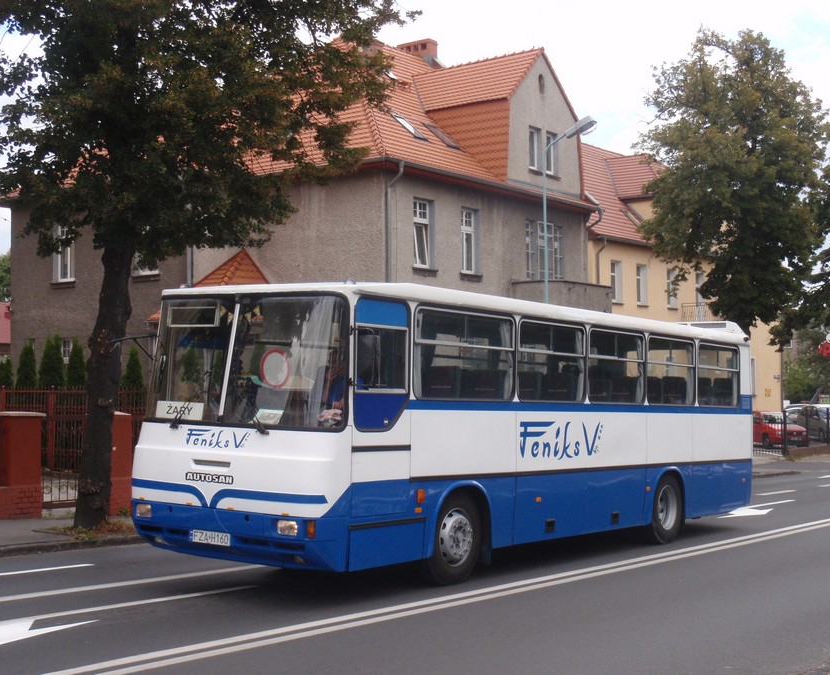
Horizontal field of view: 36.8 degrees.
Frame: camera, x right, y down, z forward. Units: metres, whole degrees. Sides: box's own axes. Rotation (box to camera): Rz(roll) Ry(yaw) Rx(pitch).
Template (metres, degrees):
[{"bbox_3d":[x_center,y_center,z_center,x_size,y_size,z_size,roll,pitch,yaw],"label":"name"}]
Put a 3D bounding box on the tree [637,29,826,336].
[{"bbox_3d":[9.126,-2.533,35.983,5.400,12.750,5.200,-2,-3,36],"label":"tree"}]

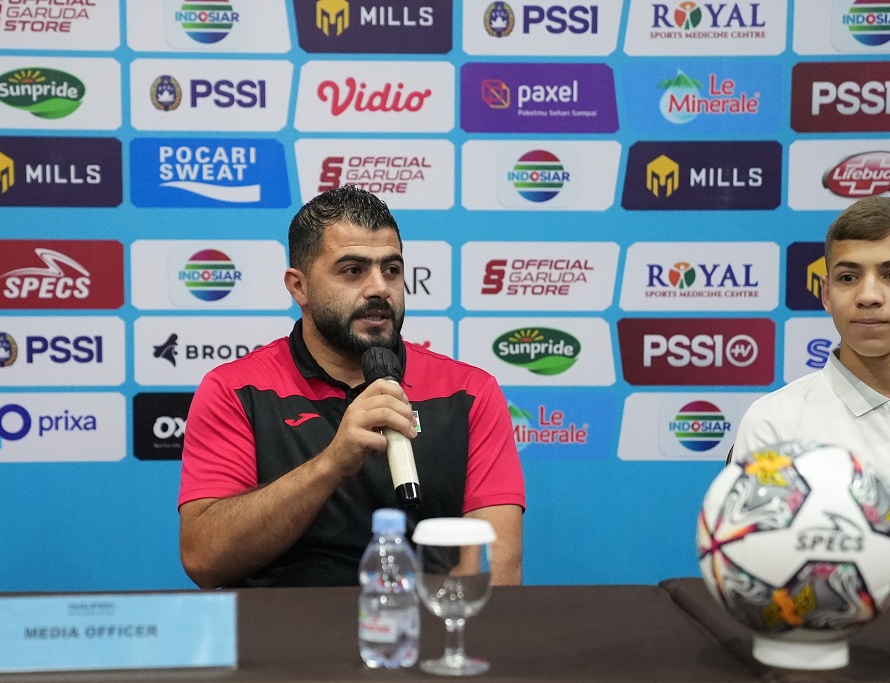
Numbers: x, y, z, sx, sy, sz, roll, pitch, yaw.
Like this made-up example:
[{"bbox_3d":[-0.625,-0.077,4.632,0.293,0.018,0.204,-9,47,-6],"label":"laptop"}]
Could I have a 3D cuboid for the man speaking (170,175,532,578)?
[{"bbox_3d":[-0.138,0.420,2.721,0.540,1.250,0.780,0,6,-3],"label":"man speaking"}]

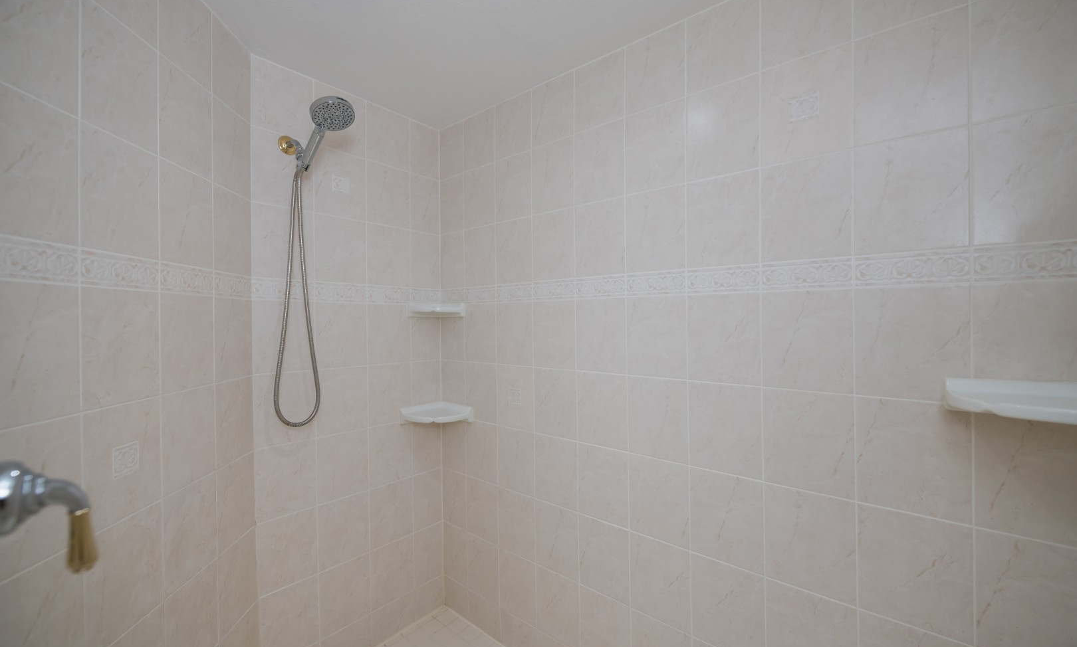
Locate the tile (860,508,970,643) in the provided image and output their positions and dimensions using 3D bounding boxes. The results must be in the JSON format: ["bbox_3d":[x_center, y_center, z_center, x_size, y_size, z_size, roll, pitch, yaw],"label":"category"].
[{"bbox_3d":[0.852,0.561,0.954,0.200,0.256,0.010,0,0,39],"label":"tile"}]

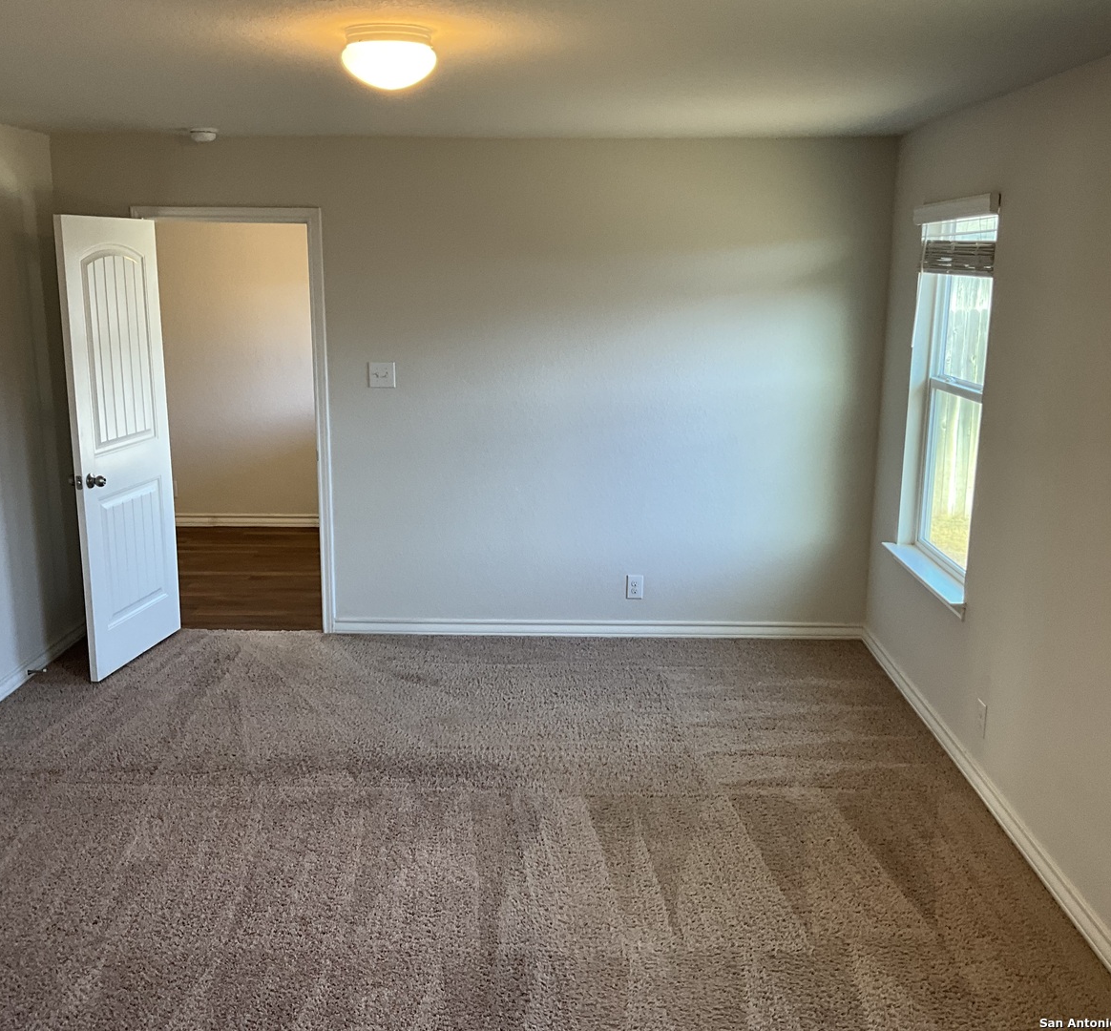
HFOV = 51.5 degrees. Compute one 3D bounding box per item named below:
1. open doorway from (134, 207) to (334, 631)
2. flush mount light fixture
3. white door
[{"bbox_3d":[-1.575,-0.440,5.751,0.908,2.118,0.130,1,13,1],"label":"open doorway"},{"bbox_3d":[-0.413,-1.136,2.875,0.235,0.134,0.235,1,13,1],"label":"flush mount light fixture"},{"bbox_3d":[-2.002,-0.327,5.343,0.042,2.030,0.775,2,13,9],"label":"white door"}]

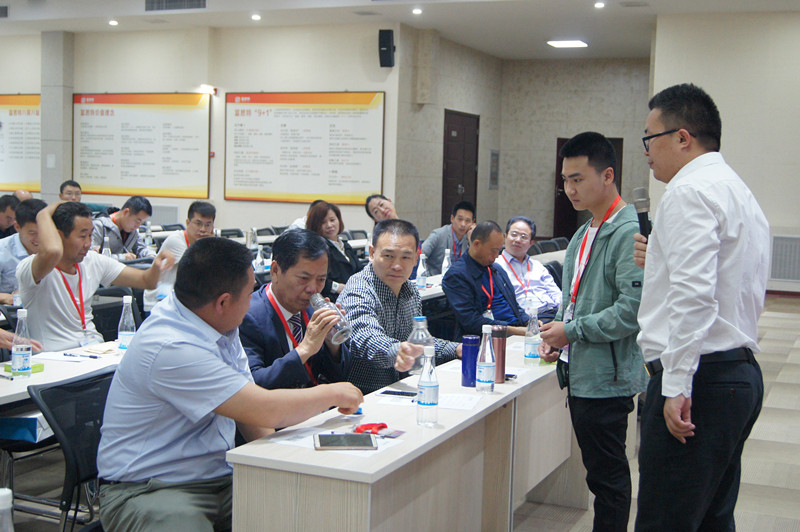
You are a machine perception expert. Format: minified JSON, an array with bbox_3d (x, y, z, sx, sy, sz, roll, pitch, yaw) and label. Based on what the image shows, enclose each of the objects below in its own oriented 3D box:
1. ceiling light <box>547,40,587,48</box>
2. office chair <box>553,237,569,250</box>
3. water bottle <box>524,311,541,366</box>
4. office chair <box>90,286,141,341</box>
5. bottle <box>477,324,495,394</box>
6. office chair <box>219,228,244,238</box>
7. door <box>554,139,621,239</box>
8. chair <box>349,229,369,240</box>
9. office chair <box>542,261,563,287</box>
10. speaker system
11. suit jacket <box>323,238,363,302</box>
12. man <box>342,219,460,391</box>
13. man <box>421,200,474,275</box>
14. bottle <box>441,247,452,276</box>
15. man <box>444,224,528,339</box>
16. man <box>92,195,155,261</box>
[{"bbox_3d":[3.021,-3.983,17.970,0.620,0.060,0.620,4,5,22],"label":"ceiling light"},{"bbox_3d":[2.296,0.072,12.838,0.580,0.854,0.540,4,5,22],"label":"office chair"},{"bbox_3d":[0.543,0.286,4.057,0.065,0.230,0.065,4,5,24],"label":"water bottle"},{"bbox_3d":[-1.306,0.602,4.969,0.570,0.880,0.490,4,5,24],"label":"office chair"},{"bbox_3d":[0.289,0.313,3.370,0.065,0.228,0.065,2,4,0],"label":"bottle"},{"bbox_3d":[-1.895,-0.026,12.538,0.580,0.829,0.540,4,5,22],"label":"office chair"},{"bbox_3d":[3.698,-1.520,19.600,1.300,2.020,0.120,4,5,21],"label":"door"},{"bbox_3d":[-0.268,0.030,12.228,0.560,0.880,0.490,4,5,24],"label":"chair"},{"bbox_3d":[1.478,0.430,8.032,0.560,0.880,0.490,4,5,24],"label":"office chair"},{"bbox_3d":[-0.214,-3.519,16.165,0.200,0.610,0.200,4,15,24],"label":"speaker system"},{"bbox_3d":[-0.403,0.074,7.000,0.420,0.630,0.480,5,6,34],"label":"suit jacket"},{"bbox_3d":[-0.025,0.479,4.132,0.680,1.330,0.620,6,6,40],"label":"man"},{"bbox_3d":[0.489,0.179,7.698,0.550,1.330,0.750,-2,6,-39],"label":"man"},{"bbox_3d":[0.350,0.003,7.352,0.065,0.228,0.065,4,5,22],"label":"bottle"},{"bbox_3d":[0.513,0.399,5.379,0.760,1.257,0.540,6,6,44],"label":"man"},{"bbox_3d":[-2.115,0.104,7.835,0.800,1.293,0.540,5,5,32],"label":"man"}]

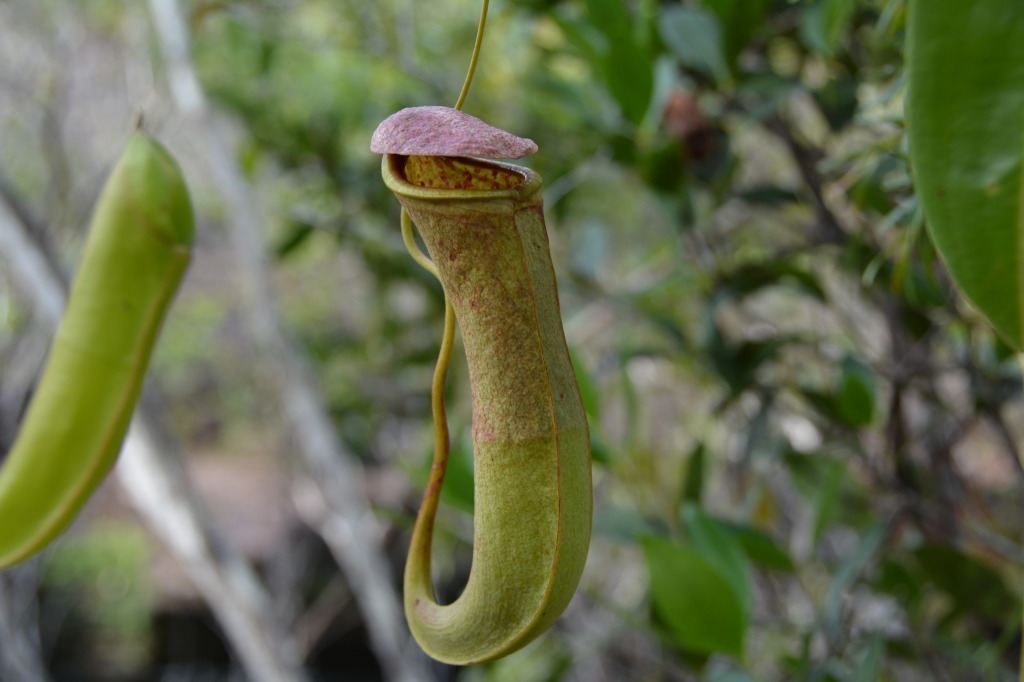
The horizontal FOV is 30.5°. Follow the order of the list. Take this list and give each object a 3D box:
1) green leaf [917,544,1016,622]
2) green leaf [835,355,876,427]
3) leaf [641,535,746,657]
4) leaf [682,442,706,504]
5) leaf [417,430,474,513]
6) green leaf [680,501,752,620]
[{"bbox_3d":[0.266,0.141,1.100,0.074,0.034,0.020,36,2,9],"label":"green leaf"},{"bbox_3d":[0.205,0.029,1.120,0.023,0.046,0.014,-19,-12,9],"label":"green leaf"},{"bbox_3d":[0.097,0.136,1.000,0.042,0.086,0.022,-41,-11,-1],"label":"leaf"},{"bbox_3d":[0.101,0.073,1.040,0.011,0.036,0.014,9,-13,6],"label":"leaf"},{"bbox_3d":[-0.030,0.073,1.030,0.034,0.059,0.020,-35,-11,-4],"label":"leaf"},{"bbox_3d":[0.112,0.122,1.030,0.026,0.075,0.020,-29,-11,2],"label":"green leaf"}]

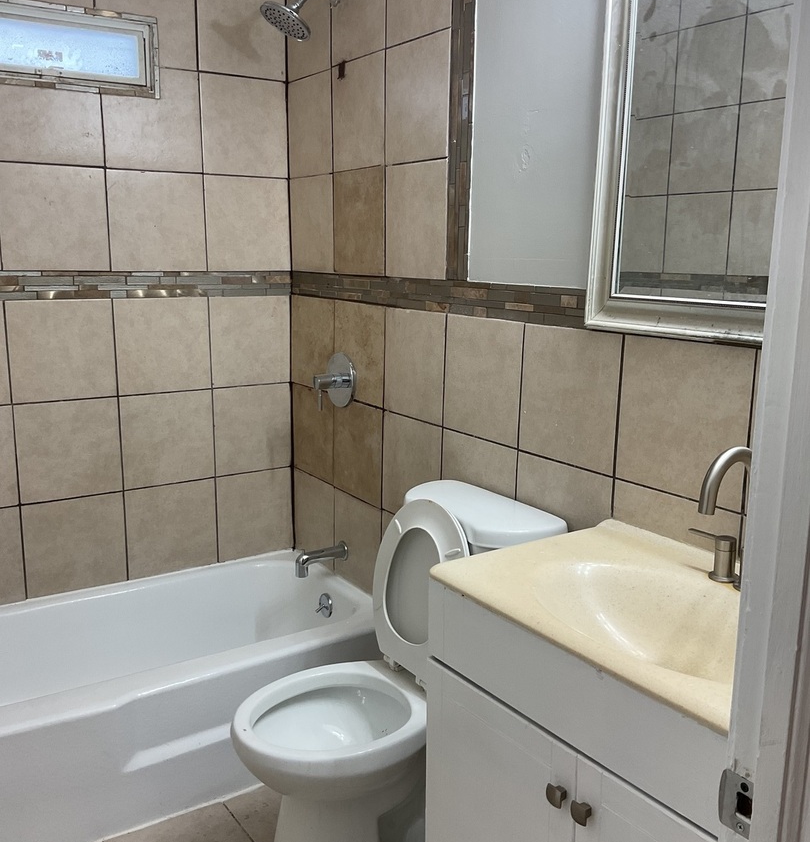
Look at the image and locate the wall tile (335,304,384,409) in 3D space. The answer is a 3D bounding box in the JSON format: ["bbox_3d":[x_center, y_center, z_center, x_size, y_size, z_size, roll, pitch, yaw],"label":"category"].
[{"bbox_3d":[-0.137,-0.206,2.747,0.010,0.298,0.301,-7,13,-32],"label":"wall tile"}]

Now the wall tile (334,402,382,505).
[{"bbox_3d":[-0.140,0.091,2.805,0.010,0.300,0.301,-7,13,-32],"label":"wall tile"}]

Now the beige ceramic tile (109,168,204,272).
[{"bbox_3d":[-0.774,-0.624,2.834,0.304,0.300,0.012,-7,13,-32],"label":"beige ceramic tile"}]

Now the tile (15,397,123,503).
[{"bbox_3d":[-1.034,0.087,2.784,0.303,0.300,0.010,-7,13,-32],"label":"tile"}]

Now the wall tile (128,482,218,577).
[{"bbox_3d":[-0.779,0.355,3.014,0.304,0.299,0.010,-7,13,-32],"label":"wall tile"}]

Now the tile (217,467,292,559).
[{"bbox_3d":[-0.528,0.328,3.188,0.294,0.302,0.012,-7,13,-32],"label":"tile"}]

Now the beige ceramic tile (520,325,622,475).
[{"bbox_3d":[0.363,-0.054,1.996,0.010,0.298,0.306,-7,13,-32],"label":"beige ceramic tile"}]

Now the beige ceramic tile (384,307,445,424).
[{"bbox_3d":[0.028,-0.156,2.504,0.010,0.298,0.302,-7,13,-32],"label":"beige ceramic tile"}]

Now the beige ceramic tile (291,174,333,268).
[{"bbox_3d":[-0.302,-0.639,2.934,0.010,0.301,0.307,-7,13,-32],"label":"beige ceramic tile"}]

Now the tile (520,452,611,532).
[{"bbox_3d":[0.362,0.244,2.062,0.012,0.302,0.307,-7,13,-32],"label":"tile"}]

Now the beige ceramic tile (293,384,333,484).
[{"bbox_3d":[-0.308,0.040,3.067,0.010,0.303,0.307,-7,13,-32],"label":"beige ceramic tile"}]

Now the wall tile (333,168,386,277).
[{"bbox_3d":[-0.134,-0.590,2.690,0.012,0.300,0.304,-7,13,-32],"label":"wall tile"}]

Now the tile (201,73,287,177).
[{"bbox_3d":[-0.518,-0.956,2.944,0.293,0.306,0.010,-7,13,-32],"label":"tile"}]

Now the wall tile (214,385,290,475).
[{"bbox_3d":[-0.526,0.028,3.129,0.294,0.302,0.012,-7,13,-32],"label":"wall tile"}]

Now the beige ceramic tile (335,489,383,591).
[{"bbox_3d":[-0.143,0.389,2.872,0.010,0.299,0.303,-7,13,-32],"label":"beige ceramic tile"}]

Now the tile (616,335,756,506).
[{"bbox_3d":[0.535,-0.003,1.754,0.010,0.300,0.314,-7,13,-32],"label":"tile"}]

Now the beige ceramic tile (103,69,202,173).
[{"bbox_3d":[-0.771,-0.924,2.776,0.304,0.304,0.012,-7,13,-32],"label":"beige ceramic tile"}]

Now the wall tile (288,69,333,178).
[{"bbox_3d":[-0.299,-0.938,2.876,0.010,0.304,0.307,-7,13,-32],"label":"wall tile"}]

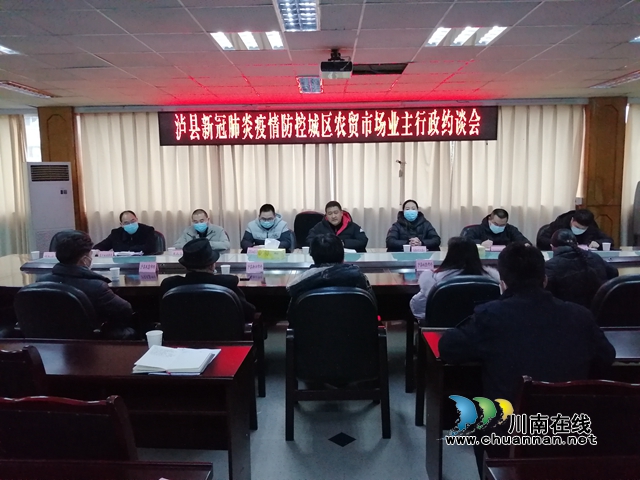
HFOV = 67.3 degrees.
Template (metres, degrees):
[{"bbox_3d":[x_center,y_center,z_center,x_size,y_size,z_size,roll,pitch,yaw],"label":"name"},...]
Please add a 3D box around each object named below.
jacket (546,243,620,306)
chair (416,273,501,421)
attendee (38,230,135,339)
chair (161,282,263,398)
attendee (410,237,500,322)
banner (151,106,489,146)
[{"bbox_3d":[1.768,0.326,3.330,0.540,0.620,0.460,-2,8,-9],"label":"jacket"},{"bbox_3d":[0.920,0.673,3.185,0.625,0.970,0.630,-1,8,1],"label":"chair"},{"bbox_3d":[-1.462,0.529,3.217,0.589,1.228,0.812,1,8,15],"label":"attendee"},{"bbox_3d":[-0.707,0.697,3.167,0.625,0.970,0.630,-1,8,1],"label":"chair"},{"bbox_3d":[0.911,0.537,3.338,0.580,1.200,0.750,-1,8,1],"label":"attendee"},{"bbox_3d":[0.130,-1.732,7.334,5.148,0.506,0.090,-1,8,1],"label":"banner"}]

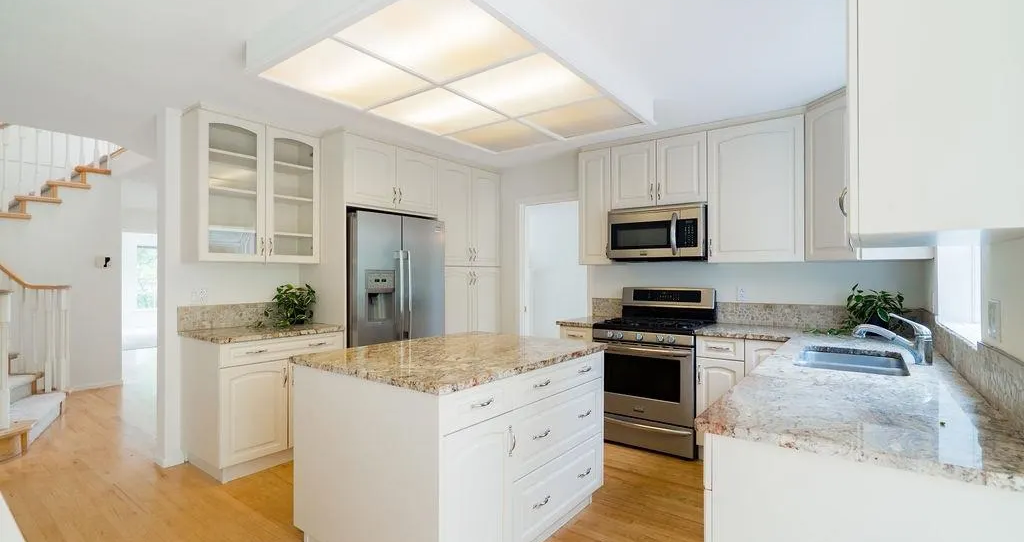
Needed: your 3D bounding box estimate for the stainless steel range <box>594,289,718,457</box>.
[{"bbox_3d":[1.143,0.732,3.607,0.763,1.170,0.720,-1,-1,37],"label":"stainless steel range"}]

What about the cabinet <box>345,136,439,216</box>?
[{"bbox_3d":[-1.211,-0.771,3.979,0.645,0.548,0.931,-1,-1,37],"label":"cabinet"}]

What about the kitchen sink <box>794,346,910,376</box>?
[{"bbox_3d":[1.592,0.529,2.129,0.410,0.200,0.703,0,-1,37],"label":"kitchen sink"}]

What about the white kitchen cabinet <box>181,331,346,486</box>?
[{"bbox_3d":[-1.784,0.891,3.280,0.636,0.880,0.829,0,-1,37],"label":"white kitchen cabinet"}]

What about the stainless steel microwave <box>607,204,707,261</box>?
[{"bbox_3d":[1.233,-0.296,3.766,0.756,0.420,0.405,-1,-1,37],"label":"stainless steel microwave"}]

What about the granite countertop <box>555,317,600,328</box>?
[{"bbox_3d":[0.706,0.446,3.967,0.336,0.036,0.647,0,-1,37],"label":"granite countertop"}]

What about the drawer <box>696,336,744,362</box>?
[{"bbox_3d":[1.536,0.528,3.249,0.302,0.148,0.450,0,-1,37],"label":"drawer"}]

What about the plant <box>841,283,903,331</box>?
[{"bbox_3d":[2.318,0.249,2.920,0.370,0.335,0.360,0,-1,37],"label":"plant"}]

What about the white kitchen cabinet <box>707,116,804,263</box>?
[{"bbox_3d":[1.808,-0.551,3.348,0.602,0.981,0.345,0,-1,37],"label":"white kitchen cabinet"}]

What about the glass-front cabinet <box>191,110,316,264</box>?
[{"bbox_3d":[-1.884,-0.557,3.348,0.340,1.010,0.822,-1,-1,37],"label":"glass-front cabinet"}]

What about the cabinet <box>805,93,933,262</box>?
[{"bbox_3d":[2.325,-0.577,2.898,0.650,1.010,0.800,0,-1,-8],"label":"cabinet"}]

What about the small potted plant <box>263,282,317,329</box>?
[{"bbox_3d":[-1.709,0.254,3.520,0.370,0.335,0.360,0,-1,37],"label":"small potted plant"}]

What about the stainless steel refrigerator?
[{"bbox_3d":[-1.140,0.440,3.922,0.740,1.758,0.903,-1,-1,37],"label":"stainless steel refrigerator"}]

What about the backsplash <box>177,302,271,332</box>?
[{"bbox_3d":[-2.008,0.338,3.428,0.025,0.178,0.855,-1,-1,37],"label":"backsplash"}]

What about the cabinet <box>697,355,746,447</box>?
[{"bbox_3d":[1.600,0.902,3.322,0.296,0.620,0.620,-1,-1,37],"label":"cabinet"}]

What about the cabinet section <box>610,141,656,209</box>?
[{"bbox_3d":[1.064,-0.761,3.778,0.390,0.514,0.330,0,0,36],"label":"cabinet section"}]

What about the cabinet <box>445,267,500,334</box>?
[{"bbox_3d":[-0.661,0.654,4.776,0.630,1.388,0.944,0,-1,37],"label":"cabinet"}]

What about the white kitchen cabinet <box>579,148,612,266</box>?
[{"bbox_3d":[0.829,-0.552,4.119,0.320,1.005,0.340,-1,-1,37],"label":"white kitchen cabinet"}]

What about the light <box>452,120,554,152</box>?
[{"bbox_3d":[-0.060,-0.969,3.256,0.605,0.050,0.600,0,-1,37],"label":"light"}]

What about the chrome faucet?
[{"bbox_3d":[1.672,0.291,2.004,0.270,0.208,0.060,-1,-1,37],"label":"chrome faucet"}]

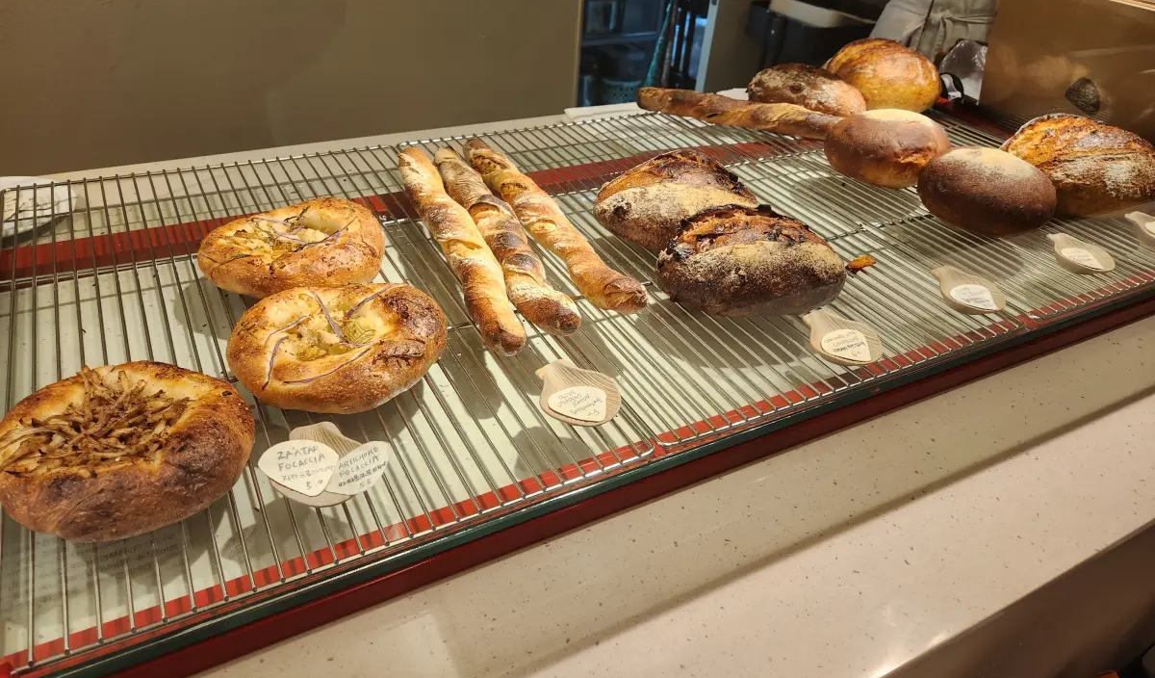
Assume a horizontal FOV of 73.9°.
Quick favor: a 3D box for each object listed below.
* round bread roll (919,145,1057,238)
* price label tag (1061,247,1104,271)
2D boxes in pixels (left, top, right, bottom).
[{"bbox_3d":[0.464,-0.167,0.870,0.142,0.076,0.135,-15,39,-26],"label":"round bread roll"},{"bbox_3d":[0.544,-0.088,0.829,0.036,0.004,0.046,-1,44,-10],"label":"price label tag"}]

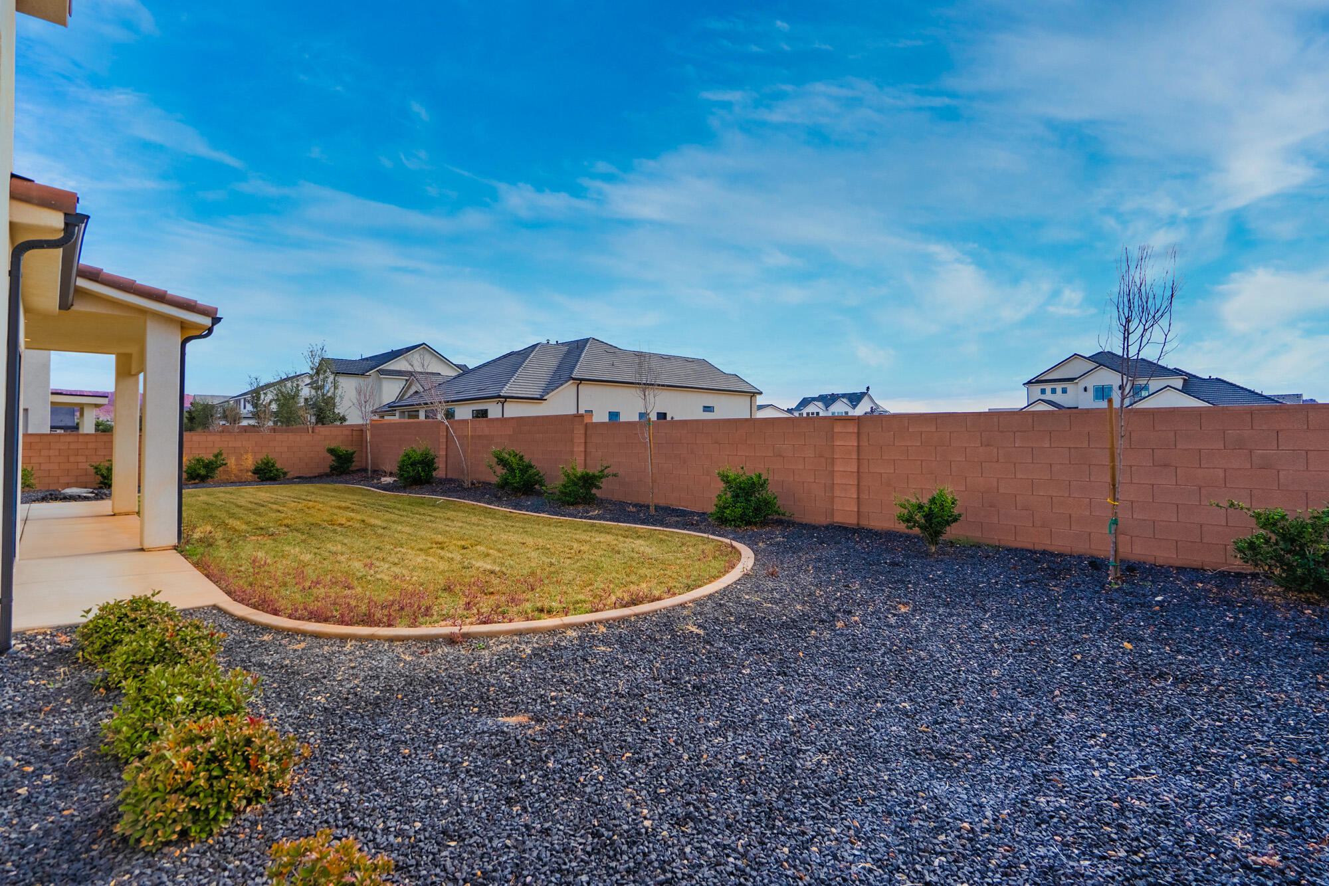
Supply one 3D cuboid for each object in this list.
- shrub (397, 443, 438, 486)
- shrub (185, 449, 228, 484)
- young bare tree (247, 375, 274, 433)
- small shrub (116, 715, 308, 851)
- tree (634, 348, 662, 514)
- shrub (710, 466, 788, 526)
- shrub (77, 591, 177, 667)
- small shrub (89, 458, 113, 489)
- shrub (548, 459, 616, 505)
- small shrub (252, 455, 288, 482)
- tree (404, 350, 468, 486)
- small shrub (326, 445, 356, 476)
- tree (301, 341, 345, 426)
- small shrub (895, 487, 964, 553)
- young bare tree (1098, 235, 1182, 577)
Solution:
[{"bbox_3d":[-7.070,0.650,17.950,1.100,1.240,1.100,0,0,-22],"label":"shrub"},{"bbox_3d":[-15.059,0.766,20.607,1.128,1.122,0.959,-1,1,-36],"label":"shrub"},{"bbox_3d":[-20.900,-1.150,32.500,1.200,4.800,1.200,0,0,-33],"label":"young bare tree"},{"bbox_3d":[-1.701,1.274,2.396,0.589,0.365,0.589,-1,1,-36],"label":"small shrub"},{"bbox_3d":[-0.310,-0.220,11.650,0.540,3.080,0.540,0,0,-2],"label":"tree"},{"bbox_3d":[1.366,0.848,10.106,1.242,0.956,1.056,0,1,8],"label":"shrub"},{"bbox_3d":[-3.500,1.210,4.120,0.530,0.440,0.530,0,1,-40],"label":"shrub"},{"bbox_3d":[-16.750,0.910,18.950,0.950,0.950,0.920,0,1,-41],"label":"small shrub"},{"bbox_3d":[-1.696,0.815,13.010,1.387,0.937,1.110,0,1,-7],"label":"shrub"},{"bbox_3d":[-13.900,0.900,22.100,1.080,0.950,1.050,0,0,-32],"label":"small shrub"},{"bbox_3d":[-6.156,-0.673,16.950,1.600,3.647,1.350,0,1,-20],"label":"tree"},{"bbox_3d":[-11.783,0.642,22.873,1.009,1.133,0.959,0,1,-27],"label":"small shrub"},{"bbox_3d":[-17.000,-1.950,31.300,1.880,6.200,1.880,0,0,-28],"label":"tree"},{"bbox_3d":[3.310,0.955,7.850,0.780,0.820,0.750,0,0,23],"label":"small shrub"},{"bbox_3d":[4.905,-0.322,6.480,0.720,3.443,0.720,0,1,37],"label":"young bare tree"}]

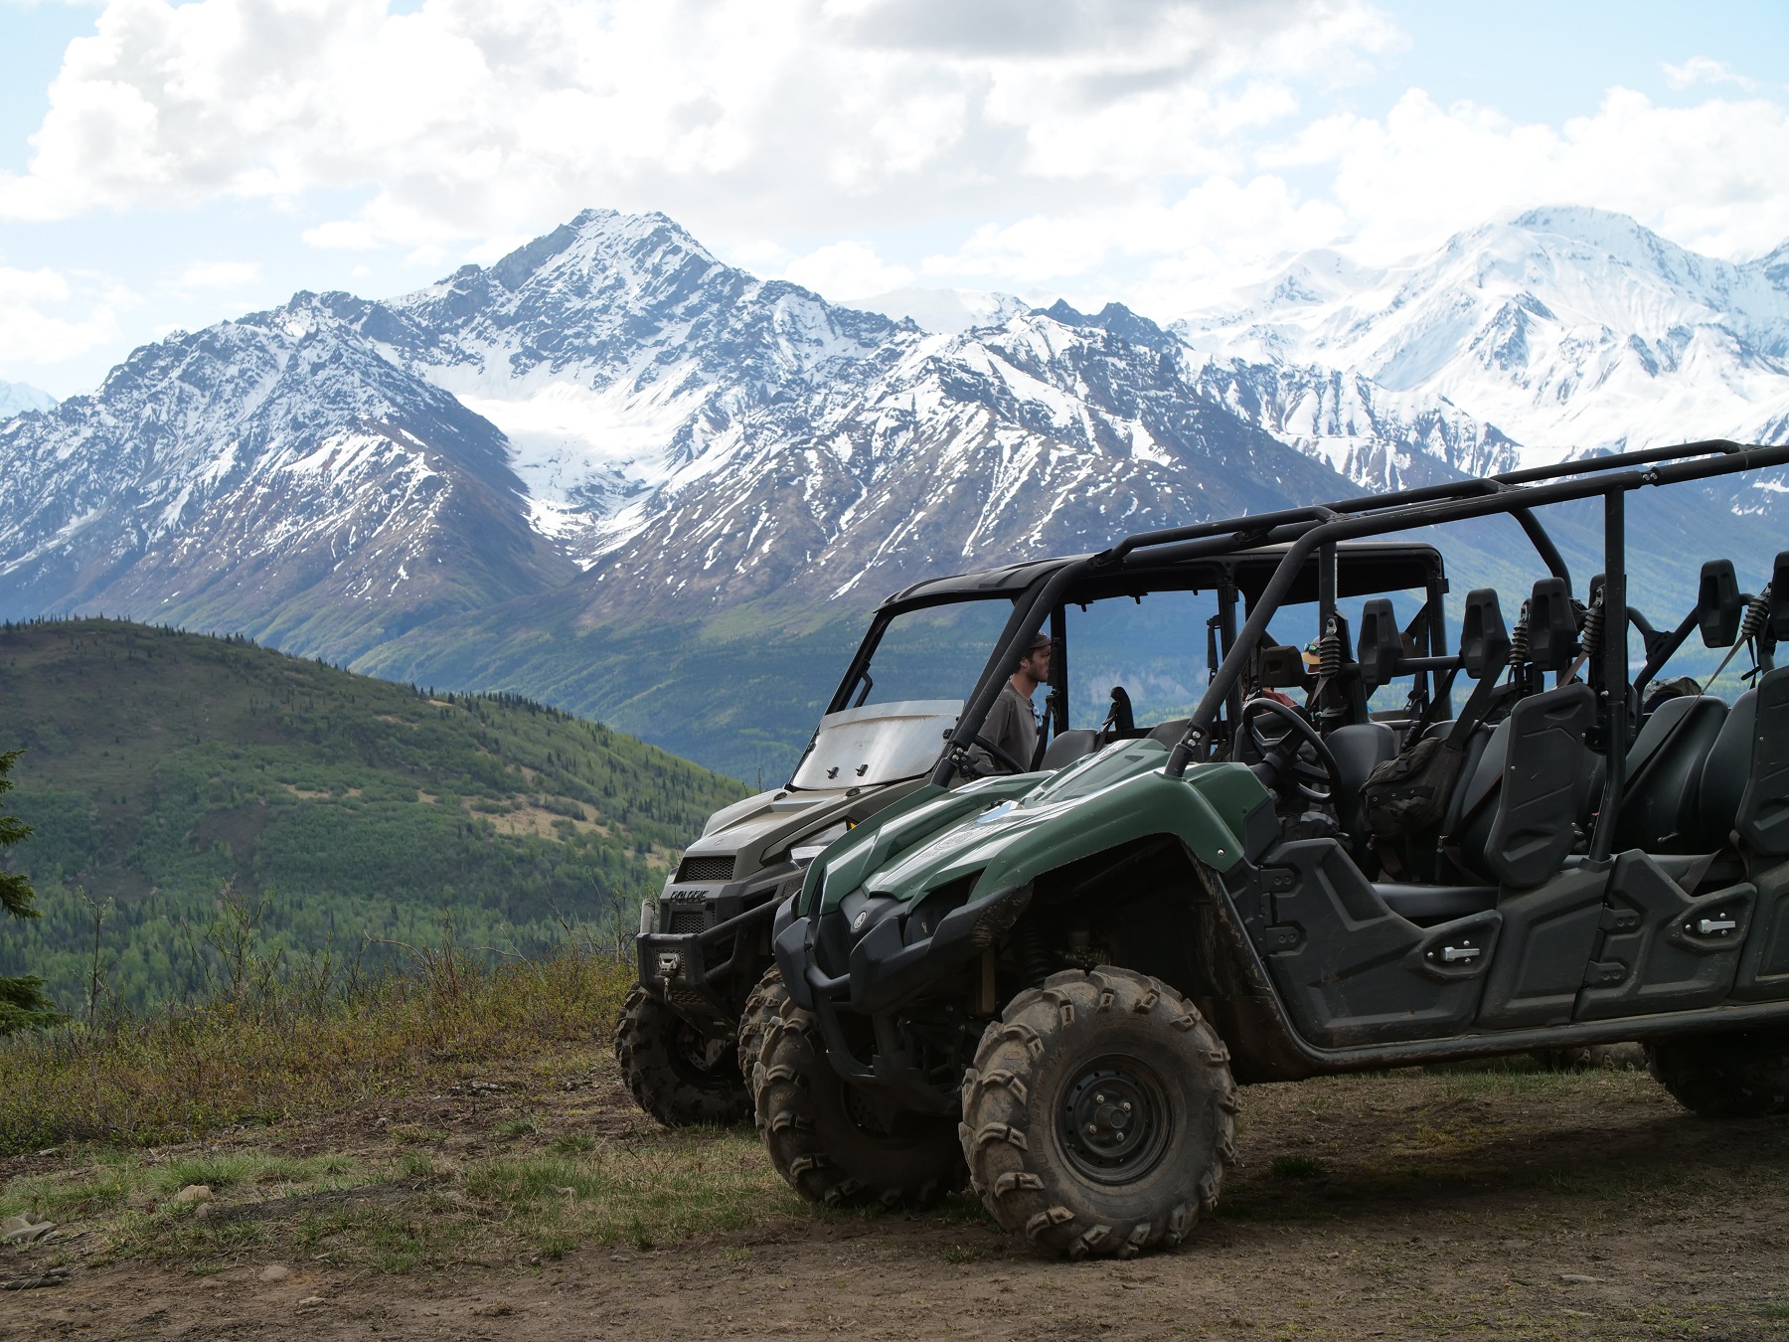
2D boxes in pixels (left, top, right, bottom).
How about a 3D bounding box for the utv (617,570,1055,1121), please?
[{"bbox_3d":[0.900,0.595,15.680,3.750,1.950,1.540,-2,-1,-24],"label":"utv"}]

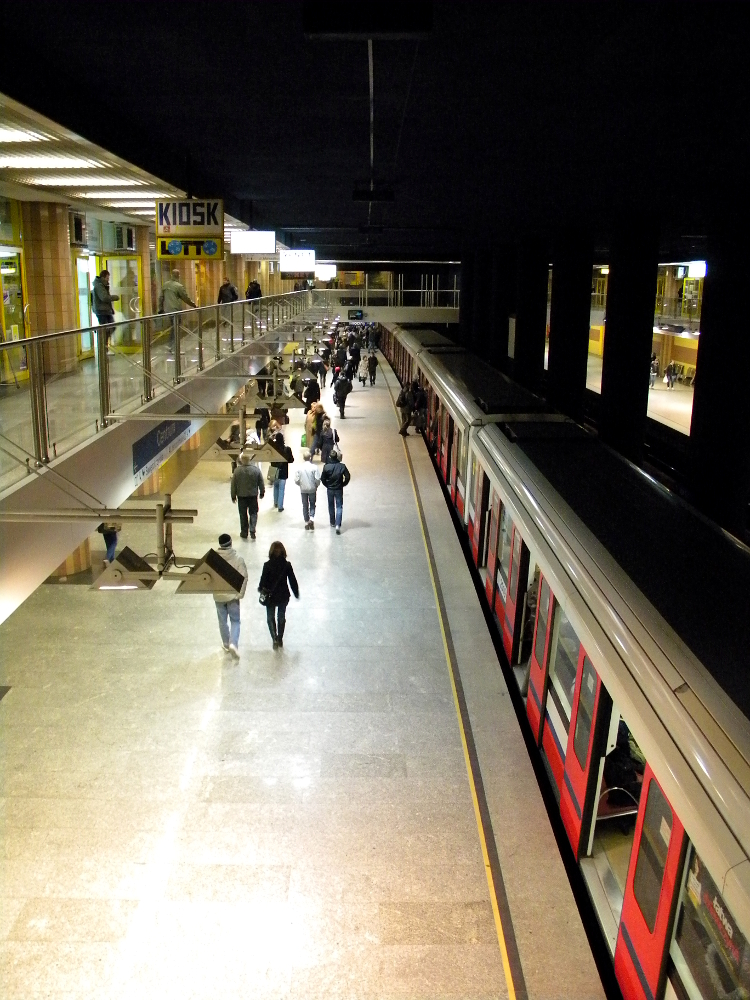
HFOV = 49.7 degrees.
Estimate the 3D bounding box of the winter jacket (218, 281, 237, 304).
[{"bbox_3d":[-5.144,-7.272,28.239,0.680,0.780,0.380,-1,15,-6],"label":"winter jacket"}]

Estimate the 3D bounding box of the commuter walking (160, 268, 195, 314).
[{"bbox_3d":[-4.403,-4.186,18.032,0.750,1.790,0.600,13,20,40],"label":"commuter walking"}]

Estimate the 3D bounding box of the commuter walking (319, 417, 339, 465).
[{"bbox_3d":[-1.300,-1.449,22.015,0.550,1.550,0.420,1,15,2],"label":"commuter walking"}]

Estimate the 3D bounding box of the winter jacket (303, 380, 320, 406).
[{"bbox_3d":[-2.410,-4.041,30.704,0.600,0.900,0.420,0,15,0],"label":"winter jacket"}]

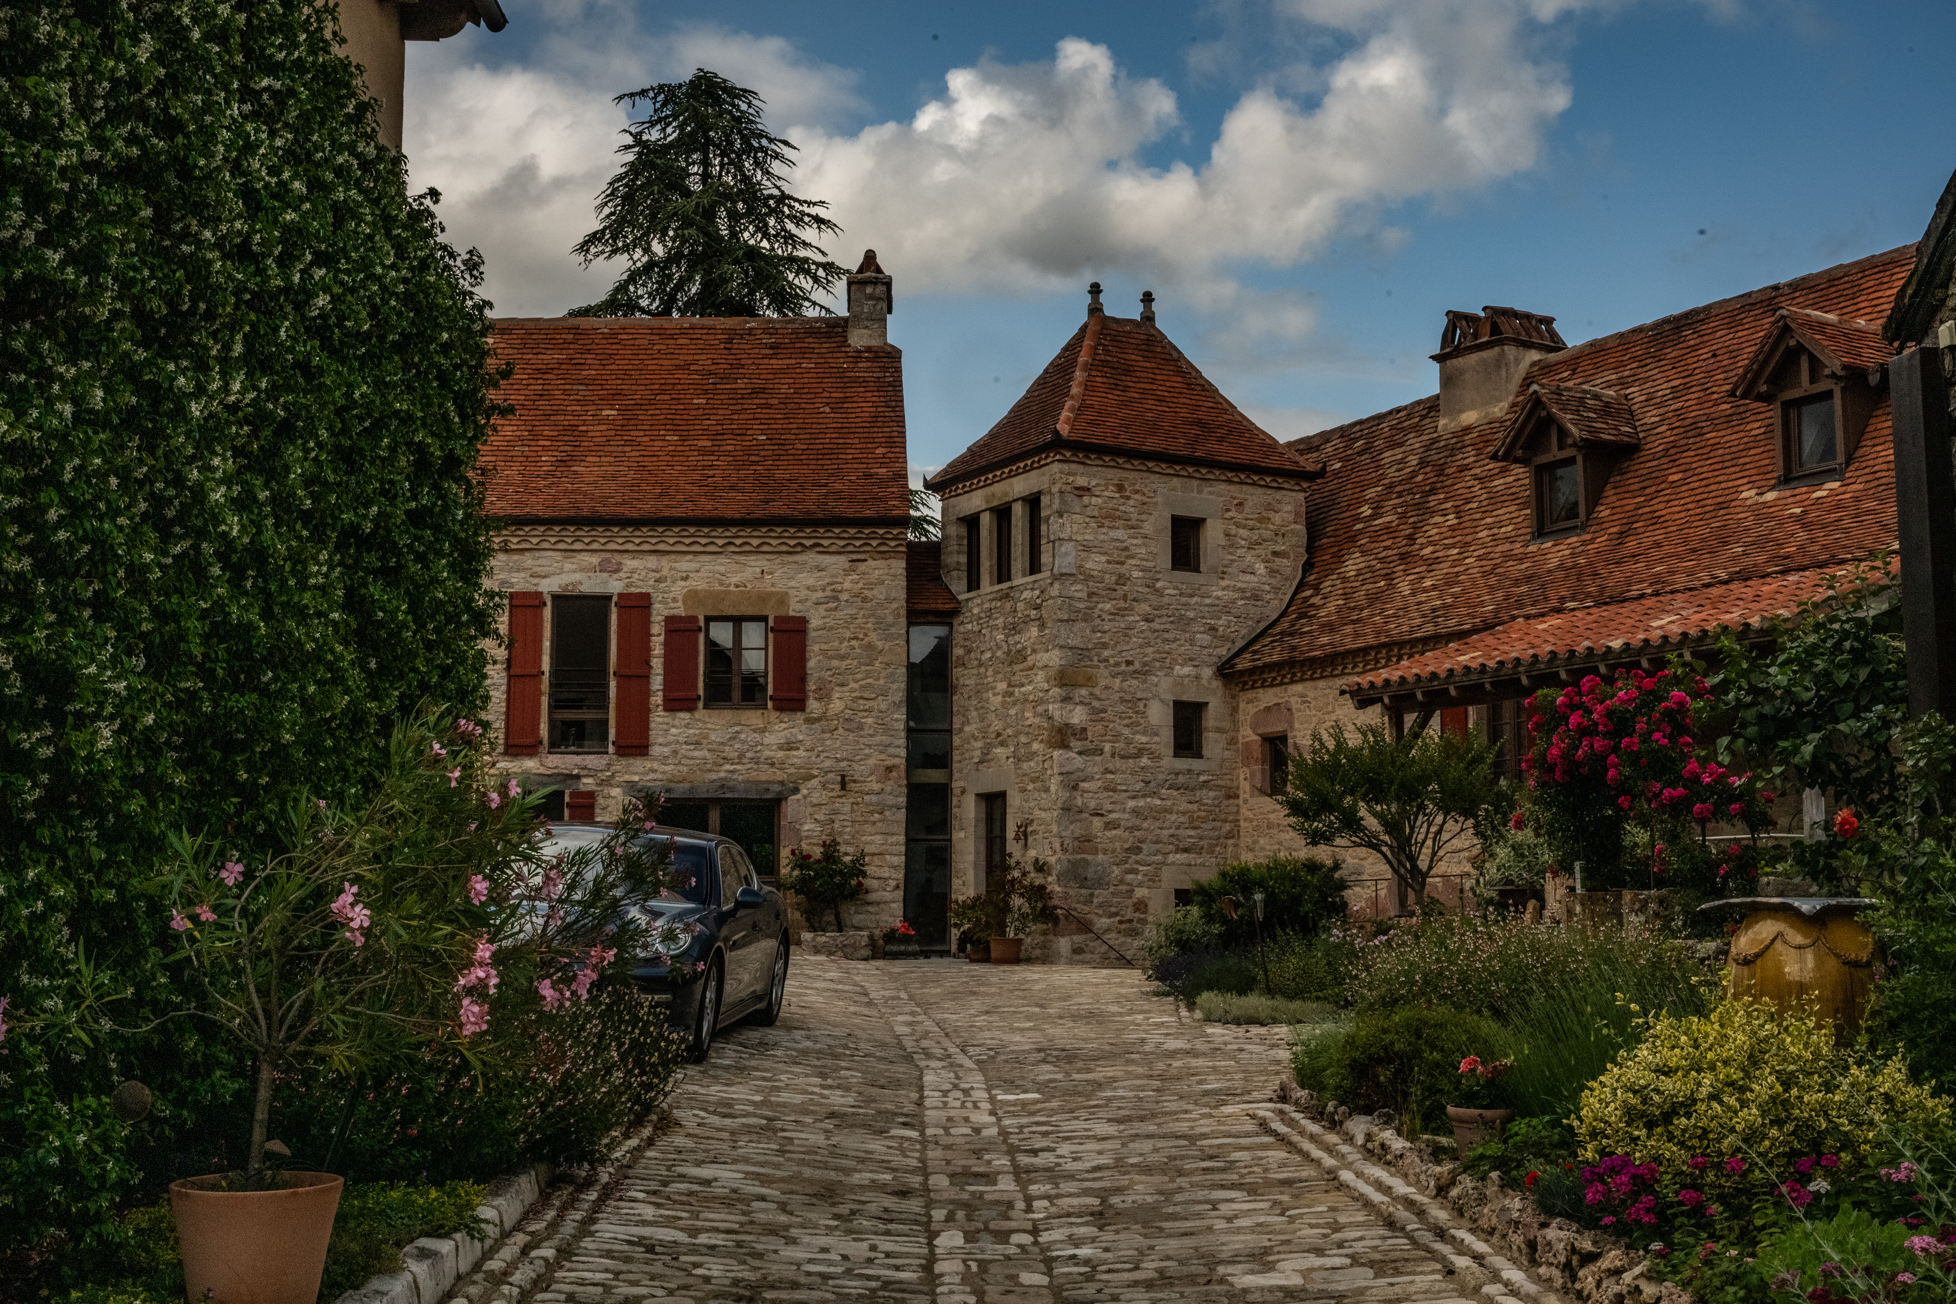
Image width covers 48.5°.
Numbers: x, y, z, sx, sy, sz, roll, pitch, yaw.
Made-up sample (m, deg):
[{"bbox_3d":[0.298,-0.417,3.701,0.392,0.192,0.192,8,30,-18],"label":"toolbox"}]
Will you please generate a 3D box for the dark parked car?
[{"bbox_3d":[-2.461,1.895,14.912,1.940,1.420,4.950,4,-5,3],"label":"dark parked car"}]

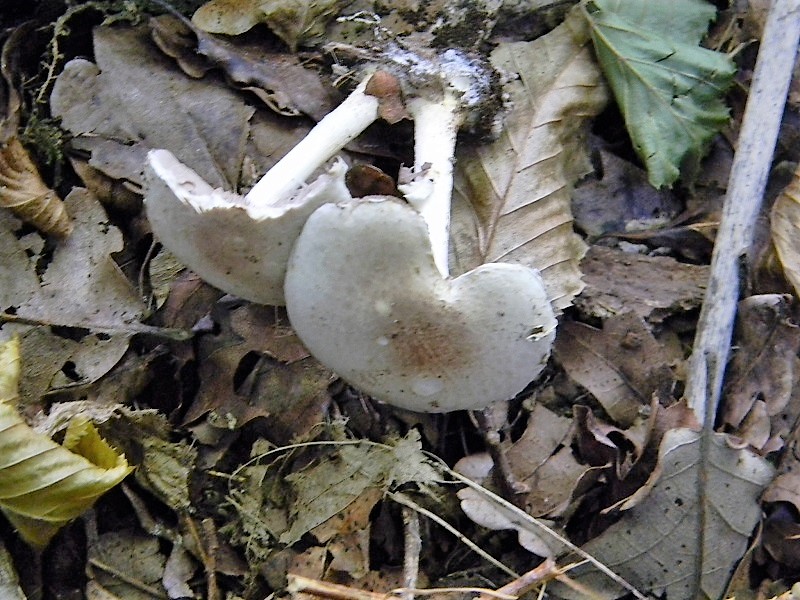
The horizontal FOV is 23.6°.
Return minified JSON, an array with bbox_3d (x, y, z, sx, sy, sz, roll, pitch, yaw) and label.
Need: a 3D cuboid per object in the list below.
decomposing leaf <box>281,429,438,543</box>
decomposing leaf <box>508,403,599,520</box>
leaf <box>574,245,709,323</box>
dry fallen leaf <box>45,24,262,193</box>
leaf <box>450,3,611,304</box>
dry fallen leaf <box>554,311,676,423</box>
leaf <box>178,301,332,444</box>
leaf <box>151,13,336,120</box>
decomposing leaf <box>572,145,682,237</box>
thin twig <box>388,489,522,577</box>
[{"bbox_3d":[-0.013,0.042,0.448,0.041,0.012,0.016,-25,66,-12],"label":"decomposing leaf"},{"bbox_3d":[0.034,0.039,0.450,0.019,0.011,0.027,21,65,10],"label":"decomposing leaf"},{"bbox_3d":[0.060,-0.004,0.475,0.033,0.010,0.019,5,63,2],"label":"leaf"},{"bbox_3d":[-0.063,-0.051,0.498,0.053,0.015,0.046,8,63,4],"label":"dry fallen leaf"},{"bbox_3d":[0.032,-0.037,0.482,0.037,0.020,0.094,8,63,4],"label":"leaf"},{"bbox_3d":[0.053,0.013,0.463,0.021,0.012,0.031,-33,68,-15],"label":"dry fallen leaf"},{"bbox_3d":[-0.034,0.018,0.467,0.035,0.014,0.037,2,63,1],"label":"leaf"},{"bbox_3d":[-0.042,-0.062,0.497,0.054,0.014,0.019,24,66,11],"label":"leaf"},{"bbox_3d":[0.058,-0.025,0.489,0.026,0.010,0.024,23,65,11],"label":"decomposing leaf"},{"bbox_3d":[0.012,0.053,0.440,0.036,0.003,0.002,33,68,15],"label":"thin twig"}]

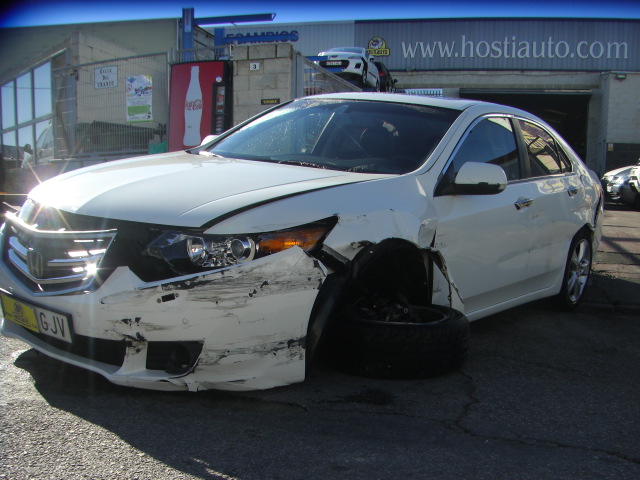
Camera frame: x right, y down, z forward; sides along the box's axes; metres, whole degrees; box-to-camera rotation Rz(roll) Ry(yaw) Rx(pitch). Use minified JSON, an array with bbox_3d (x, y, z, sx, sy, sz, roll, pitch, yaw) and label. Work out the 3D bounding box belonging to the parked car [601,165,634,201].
[{"bbox_3d":[8.500,-1.250,15.500,4.500,1.450,1.800,1,5,2],"label":"parked car"}]

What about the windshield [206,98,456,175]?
[{"bbox_3d":[0.071,-0.611,3.918,1.340,0.160,0.820,11,37,37],"label":"windshield"}]

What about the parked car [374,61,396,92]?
[{"bbox_3d":[2.150,-6.490,29.500,1.770,1.500,4.200,2,5,14],"label":"parked car"}]

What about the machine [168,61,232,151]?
[{"bbox_3d":[-1.460,-1.540,10.000,0.950,1.830,0.800,4,5,31],"label":"machine"}]

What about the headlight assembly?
[{"bbox_3d":[-0.282,0.021,2.570,0.460,0.230,0.560,11,11,37],"label":"headlight assembly"}]

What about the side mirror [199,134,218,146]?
[{"bbox_3d":[-0.691,-0.585,4.453,0.235,0.155,0.135,11,11,37],"label":"side mirror"}]

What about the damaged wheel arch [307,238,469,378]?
[{"bbox_3d":[0.250,0.251,3.040,0.320,0.560,0.740,11,11,37],"label":"damaged wheel arch"}]

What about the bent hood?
[{"bbox_3d":[-0.590,-0.268,3.142,1.380,0.210,1.180,11,21,37],"label":"bent hood"}]

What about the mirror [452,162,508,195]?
[{"bbox_3d":[0.753,-0.297,3.342,0.235,0.155,0.135,11,11,37],"label":"mirror"}]

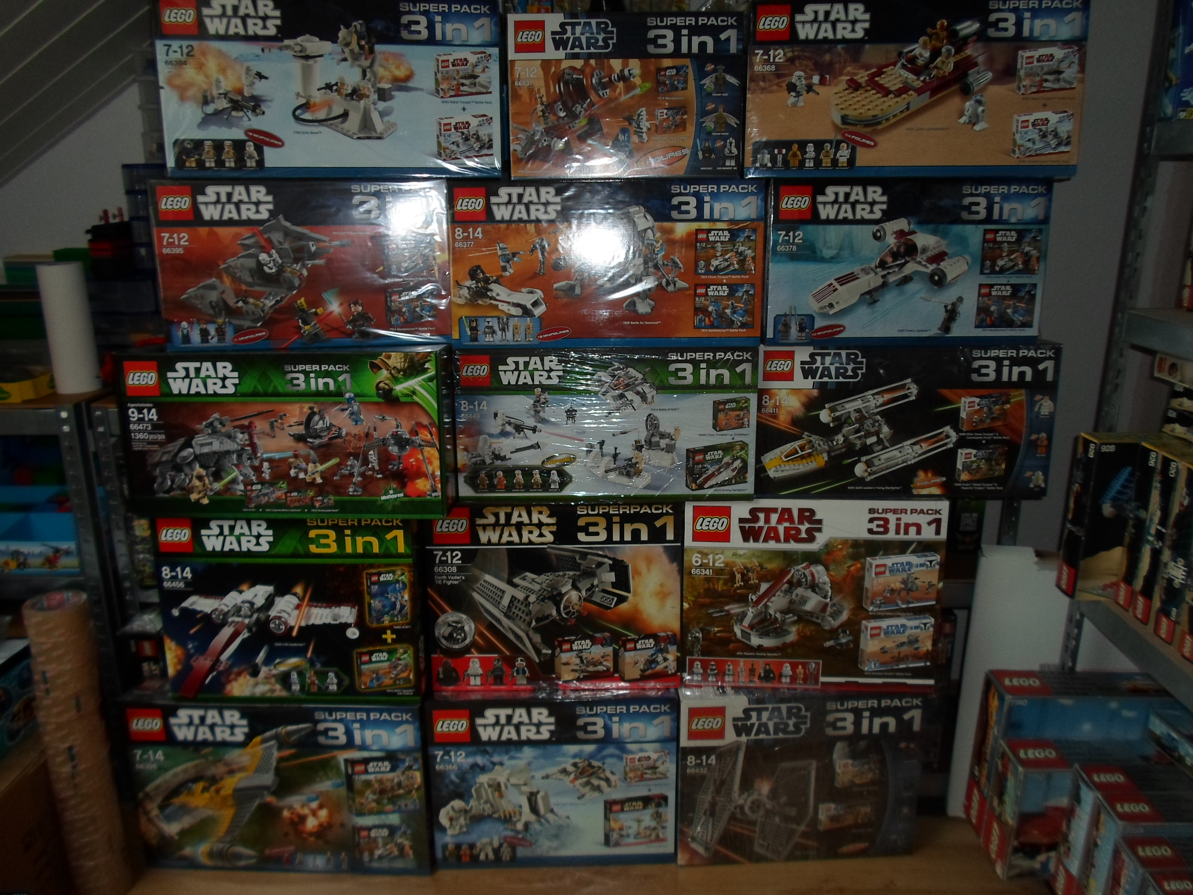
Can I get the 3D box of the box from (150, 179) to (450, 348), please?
[{"bbox_3d":[-0.497,-0.316,1.504,0.485,0.281,0.080,-1,11,-3],"label":"box"}]

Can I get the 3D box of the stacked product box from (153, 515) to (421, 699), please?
[{"bbox_3d":[-0.565,0.283,1.636,0.469,0.376,0.100,0,11,1],"label":"stacked product box"}]

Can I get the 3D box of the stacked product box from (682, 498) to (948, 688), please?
[{"bbox_3d":[0.408,0.275,1.670,0.486,0.377,0.090,0,11,1],"label":"stacked product box"}]

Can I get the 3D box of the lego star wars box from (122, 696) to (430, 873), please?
[{"bbox_3d":[-0.602,0.645,1.686,0.564,0.356,0.095,0,11,2],"label":"lego star wars box"}]

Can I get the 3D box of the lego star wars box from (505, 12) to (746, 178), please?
[{"bbox_3d":[0.049,-0.587,1.467,0.386,0.259,0.080,-1,11,0],"label":"lego star wars box"}]

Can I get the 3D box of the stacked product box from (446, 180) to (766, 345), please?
[{"bbox_3d":[0.019,-0.323,1.532,0.541,0.283,0.085,-1,11,-2],"label":"stacked product box"}]

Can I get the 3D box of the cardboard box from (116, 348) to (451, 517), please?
[{"bbox_3d":[-0.529,-0.029,1.515,0.537,0.284,0.130,0,11,1],"label":"cardboard box"}]

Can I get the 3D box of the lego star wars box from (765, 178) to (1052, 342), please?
[{"bbox_3d":[0.540,-0.327,1.535,0.489,0.279,0.080,-1,11,-2],"label":"lego star wars box"}]

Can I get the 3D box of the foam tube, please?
[{"bbox_3d":[-1.198,-0.275,1.967,0.091,0.285,0.091,-7,13,-30],"label":"foam tube"}]

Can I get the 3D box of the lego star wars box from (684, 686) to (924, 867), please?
[{"bbox_3d":[0.391,0.636,1.714,0.471,0.347,0.090,-1,11,-2],"label":"lego star wars box"}]

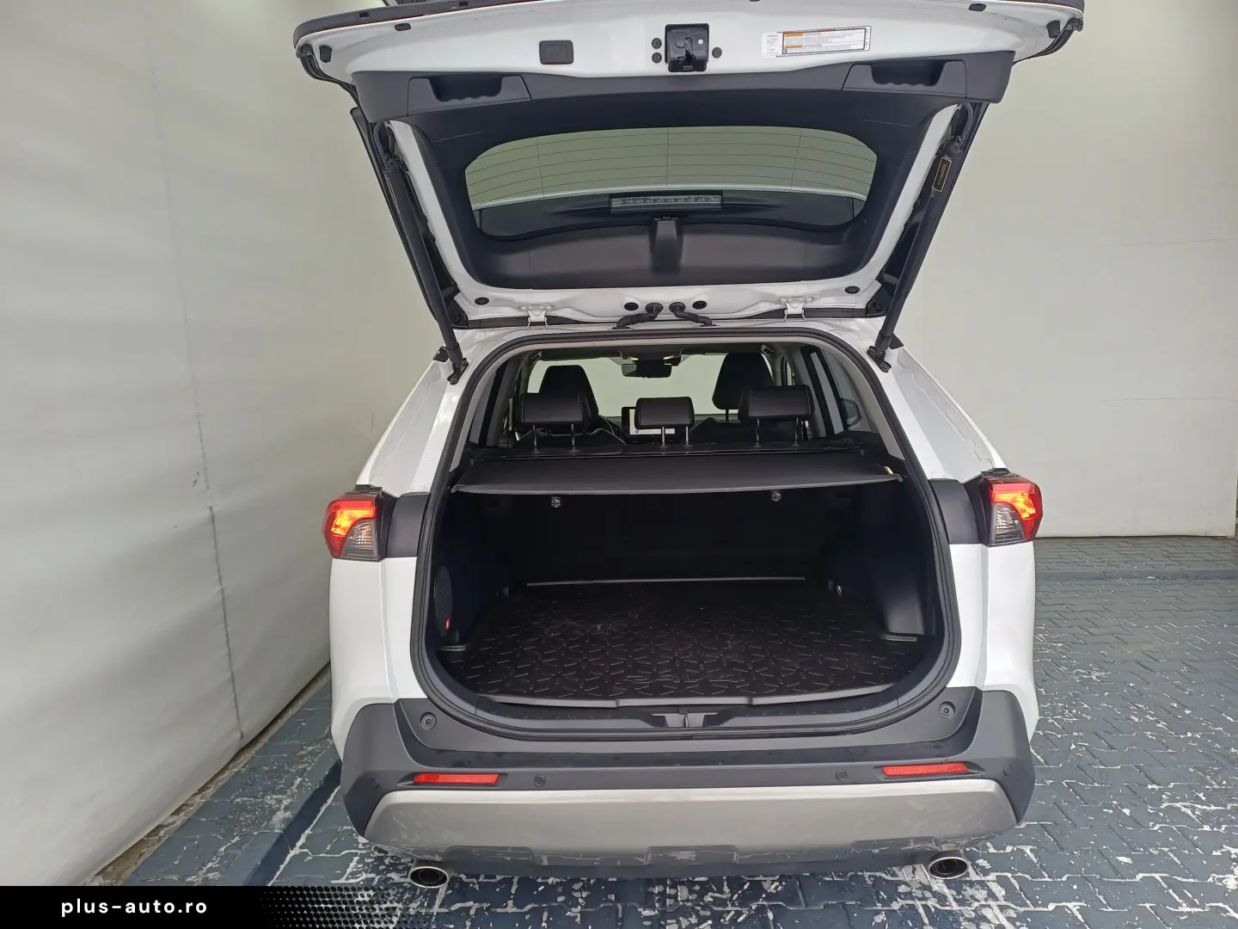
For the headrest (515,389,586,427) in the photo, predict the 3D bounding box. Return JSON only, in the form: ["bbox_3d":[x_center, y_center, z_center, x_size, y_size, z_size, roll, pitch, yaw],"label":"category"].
[{"bbox_3d":[-0.206,-0.176,2.789,0.217,0.120,0.105,-1,6,0],"label":"headrest"}]

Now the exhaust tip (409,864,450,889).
[{"bbox_3d":[-0.412,0.894,1.992,0.088,0.063,0.110,-1,6,1],"label":"exhaust tip"}]

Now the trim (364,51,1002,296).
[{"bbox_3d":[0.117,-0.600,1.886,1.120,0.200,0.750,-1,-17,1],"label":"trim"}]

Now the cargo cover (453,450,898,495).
[{"bbox_3d":[0.139,0.017,2.326,1.080,0.055,0.690,-1,6,0],"label":"cargo cover"}]

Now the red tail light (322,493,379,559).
[{"bbox_3d":[-0.592,0.130,2.002,0.178,0.148,0.185,-1,6,0],"label":"red tail light"}]

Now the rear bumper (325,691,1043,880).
[{"bbox_3d":[0.155,0.701,2.090,1.750,0.440,0.430,-1,6,1],"label":"rear bumper"}]

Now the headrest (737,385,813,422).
[{"bbox_3d":[0.516,-0.200,2.937,0.230,0.120,0.120,-1,6,1],"label":"headrest"}]

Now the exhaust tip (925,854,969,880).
[{"bbox_3d":[0.709,0.867,1.968,0.088,0.063,0.110,-1,6,1],"label":"exhaust tip"}]

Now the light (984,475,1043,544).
[{"bbox_3d":[0.872,0.095,1.988,0.178,0.148,0.185,-1,6,0],"label":"light"}]

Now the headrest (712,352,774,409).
[{"bbox_3d":[0.532,-0.356,3.825,0.255,0.245,0.140,-1,6,1],"label":"headrest"}]

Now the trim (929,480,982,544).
[{"bbox_3d":[0.742,0.103,1.980,0.095,0.146,0.060,-1,6,0],"label":"trim"}]

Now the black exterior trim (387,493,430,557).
[{"bbox_3d":[-0.469,0.133,1.991,0.095,0.146,0.060,-1,6,0],"label":"black exterior trim"}]

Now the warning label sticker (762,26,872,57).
[{"bbox_3d":[0.287,-0.613,1.297,0.155,0.040,0.004,-3,41,2],"label":"warning label sticker"}]

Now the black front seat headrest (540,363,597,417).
[{"bbox_3d":[-0.218,-0.306,3.845,0.255,0.245,0.140,-1,6,1],"label":"black front seat headrest"}]

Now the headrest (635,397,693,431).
[{"bbox_3d":[0.142,-0.162,2.799,0.184,0.108,0.100,-1,6,0],"label":"headrest"}]

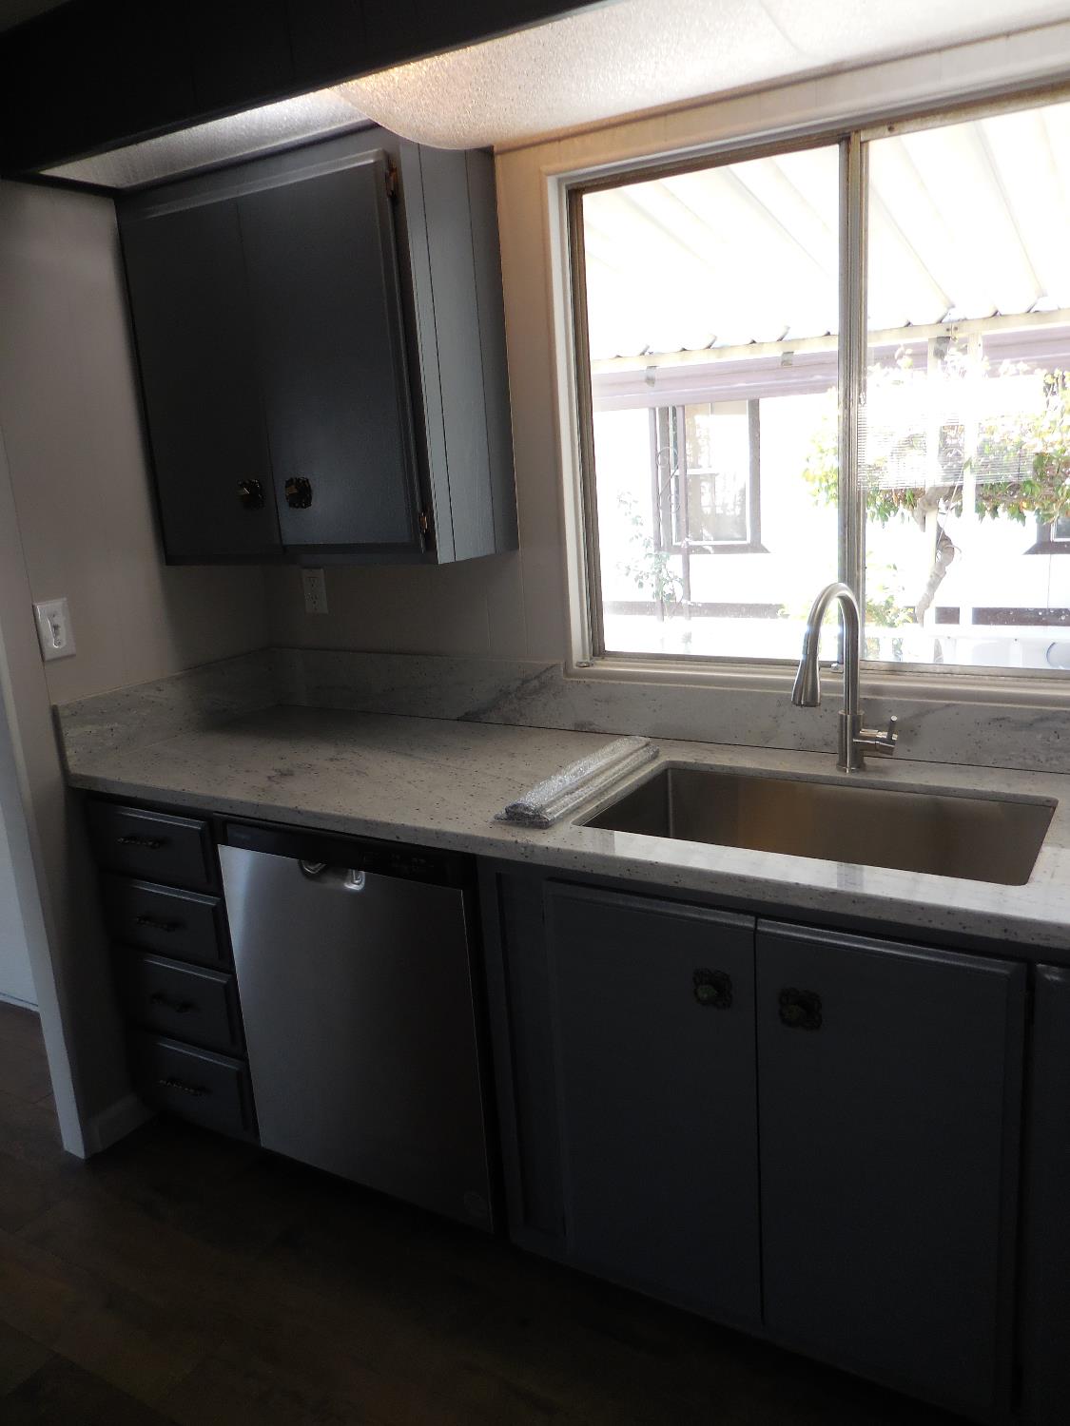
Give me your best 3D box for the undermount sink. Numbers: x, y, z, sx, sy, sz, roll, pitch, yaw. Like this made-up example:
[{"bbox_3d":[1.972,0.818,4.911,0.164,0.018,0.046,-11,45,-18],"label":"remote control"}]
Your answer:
[{"bbox_3d":[0.460,0.287,1.717,0.715,0.225,0.405,4,16,30],"label":"undermount sink"}]

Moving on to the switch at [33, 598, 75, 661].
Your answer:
[{"bbox_3d":[-1.013,-0.174,2.179,0.013,0.119,0.074,4,16,30],"label":"switch"}]

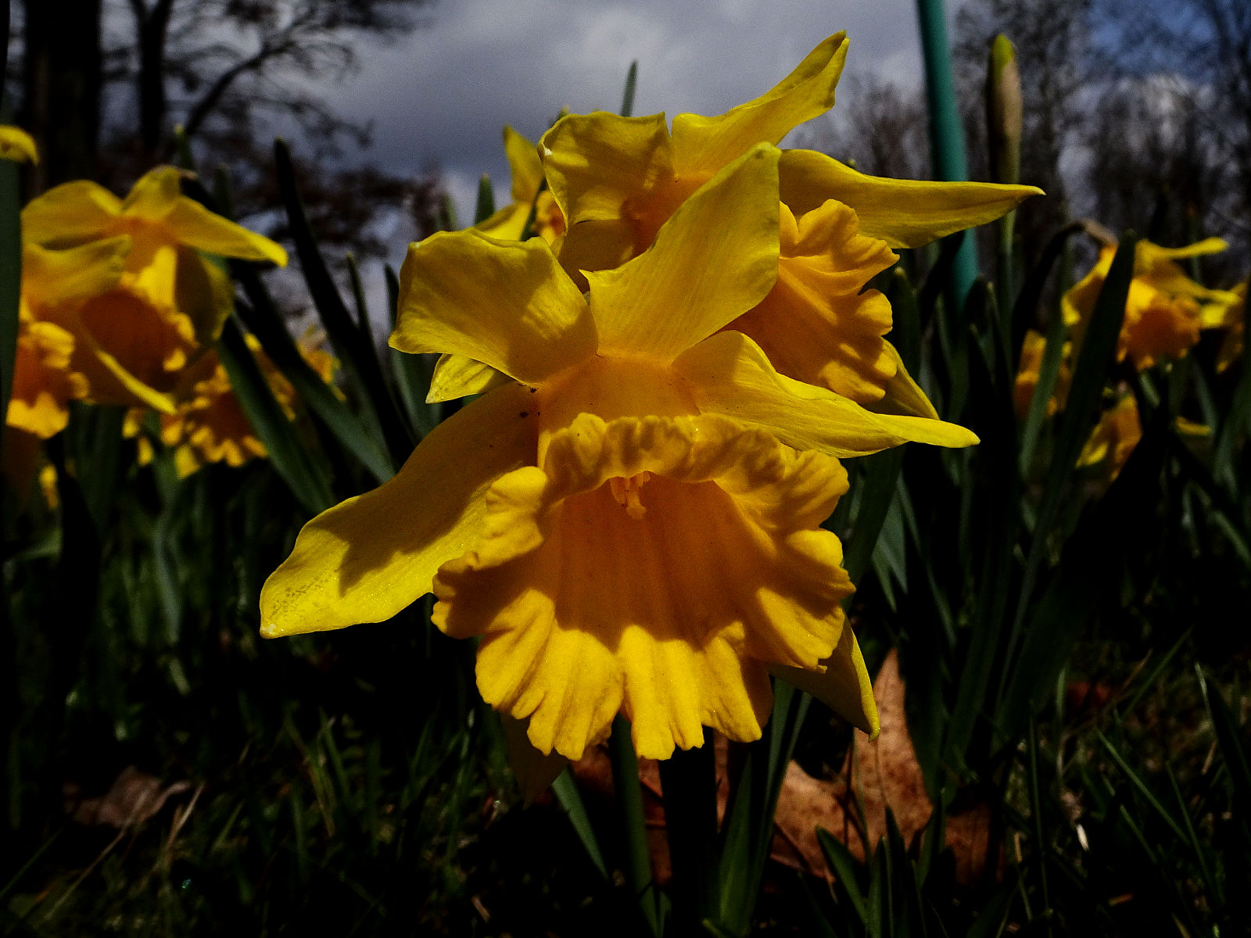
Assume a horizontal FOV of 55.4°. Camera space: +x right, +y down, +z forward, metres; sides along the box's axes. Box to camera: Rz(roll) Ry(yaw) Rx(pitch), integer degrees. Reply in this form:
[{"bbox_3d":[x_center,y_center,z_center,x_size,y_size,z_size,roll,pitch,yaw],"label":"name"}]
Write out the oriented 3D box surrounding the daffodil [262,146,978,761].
[{"bbox_3d":[-0.003,0.003,0.165,0.109,0.094,0.062,0,23,-1],"label":"daffodil"}]

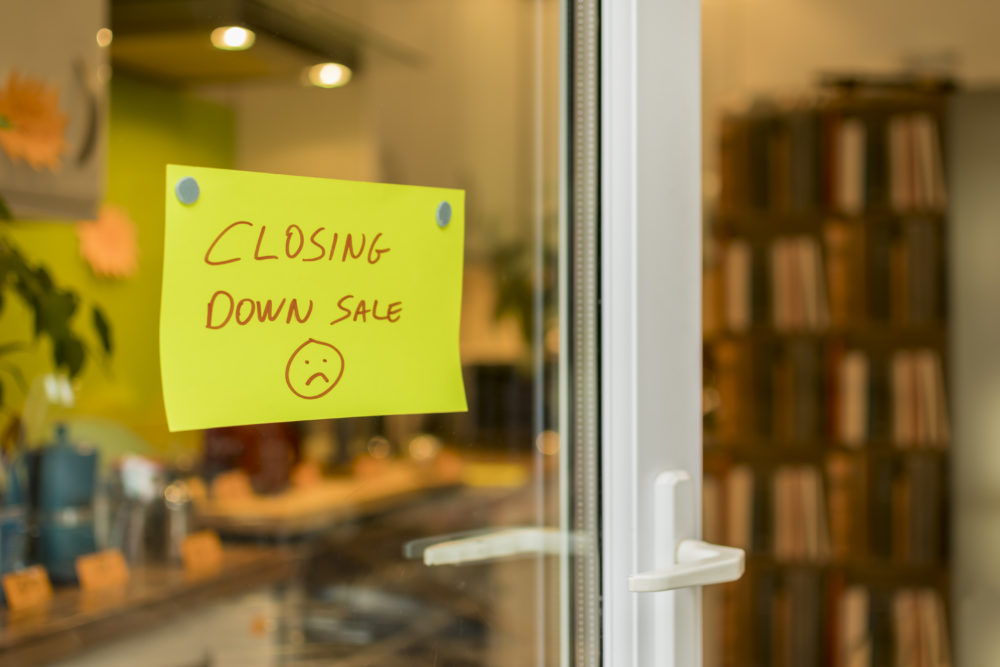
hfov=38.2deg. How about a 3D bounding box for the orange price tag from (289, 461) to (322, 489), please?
[{"bbox_3d":[-0.371,0.268,2.750,0.026,0.037,0.098,0,0,20],"label":"orange price tag"}]

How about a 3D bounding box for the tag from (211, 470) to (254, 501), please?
[{"bbox_3d":[-0.474,0.268,2.538,0.026,0.037,0.098,0,0,20],"label":"tag"}]

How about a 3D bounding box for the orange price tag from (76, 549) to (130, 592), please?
[{"bbox_3d":[-0.545,0.322,1.971,0.026,0.037,0.098,0,0,20],"label":"orange price tag"}]

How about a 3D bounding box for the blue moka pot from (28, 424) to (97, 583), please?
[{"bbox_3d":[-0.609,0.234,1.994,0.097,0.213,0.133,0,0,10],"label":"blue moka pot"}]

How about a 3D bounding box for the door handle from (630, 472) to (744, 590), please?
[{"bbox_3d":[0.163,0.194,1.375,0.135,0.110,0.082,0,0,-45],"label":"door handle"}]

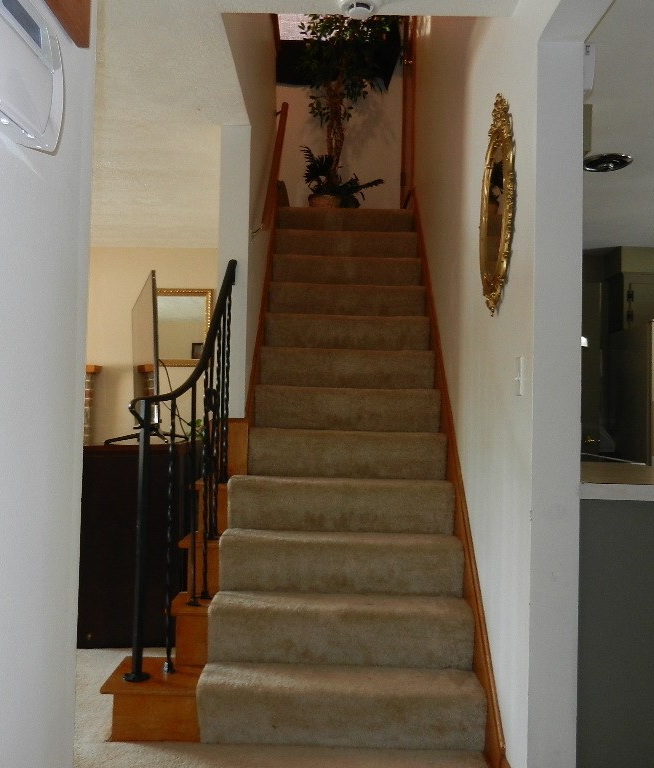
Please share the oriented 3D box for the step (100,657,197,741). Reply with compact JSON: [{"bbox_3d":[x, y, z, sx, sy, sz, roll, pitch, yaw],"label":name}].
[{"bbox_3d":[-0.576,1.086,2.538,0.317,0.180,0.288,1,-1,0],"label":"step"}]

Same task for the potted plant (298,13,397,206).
[{"bbox_3d":[0.154,-2.075,5.630,0.758,1.869,0.656,1,-1,0],"label":"potted plant"}]

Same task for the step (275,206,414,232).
[{"bbox_3d":[0.125,-1.054,5.015,0.888,0.202,0.253,1,-1,0],"label":"step"}]

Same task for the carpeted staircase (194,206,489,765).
[{"bbox_3d":[0.075,0.016,3.705,0.961,2.402,2.590,1,-1,0],"label":"carpeted staircase"}]

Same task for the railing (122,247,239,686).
[{"bbox_3d":[-0.547,0.211,2.894,0.268,1.586,0.828,1,-1,0],"label":"railing"}]

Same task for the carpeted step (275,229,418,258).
[{"bbox_3d":[0.120,-0.857,4.788,0.888,0.202,0.253,1,-1,0],"label":"carpeted step"}]

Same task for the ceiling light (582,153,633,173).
[{"bbox_3d":[1.414,-1.093,3.718,0.259,0.056,0.259,1,-1,0],"label":"ceiling light"}]

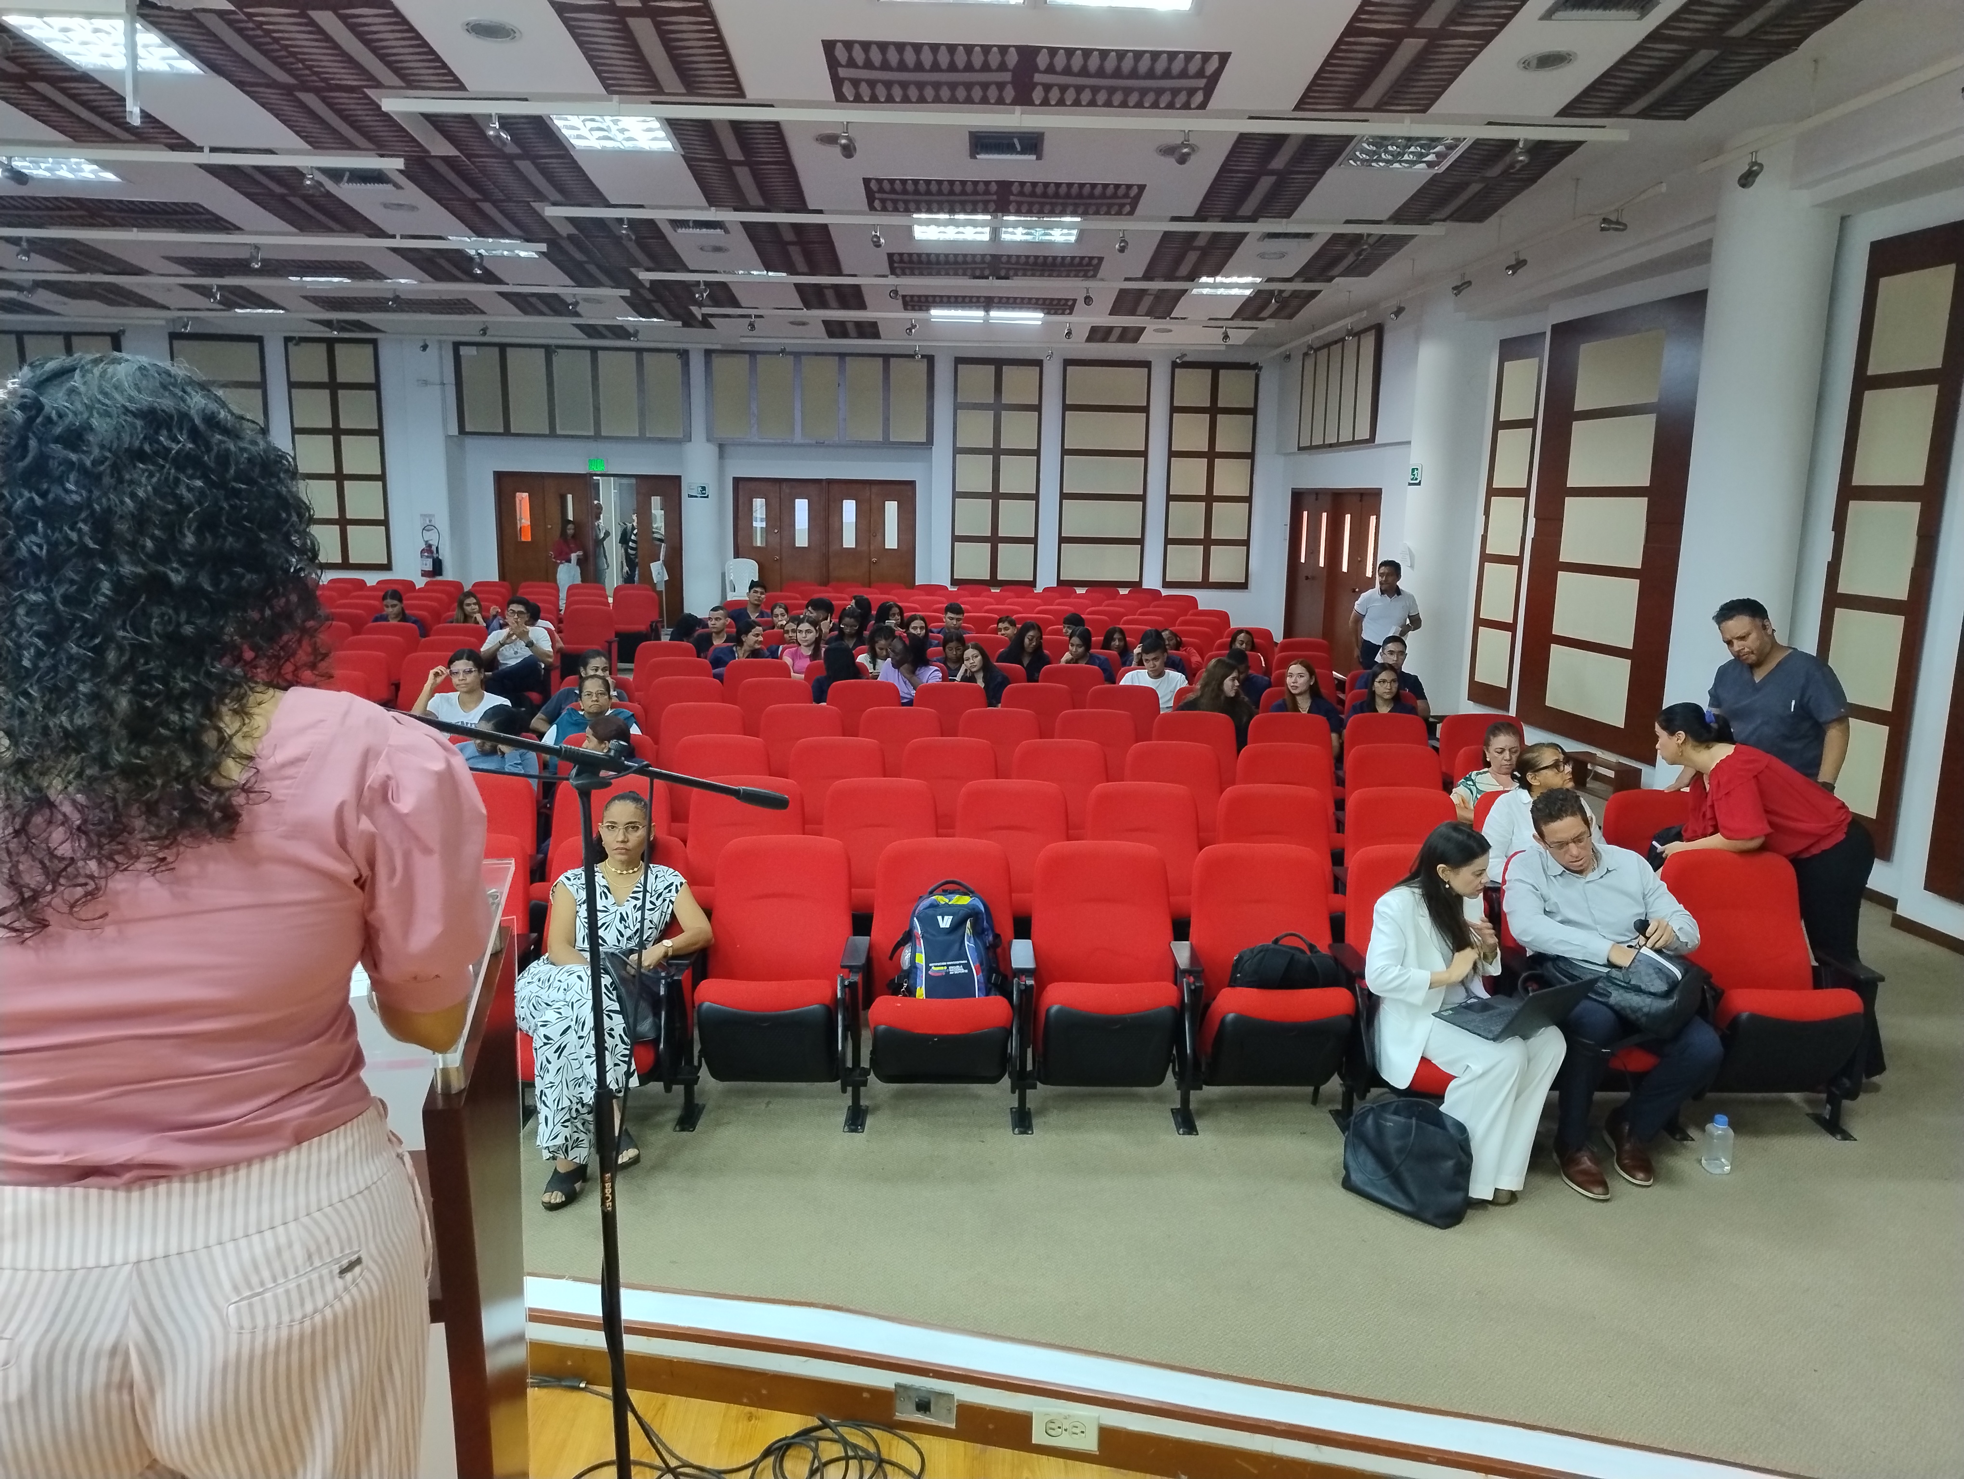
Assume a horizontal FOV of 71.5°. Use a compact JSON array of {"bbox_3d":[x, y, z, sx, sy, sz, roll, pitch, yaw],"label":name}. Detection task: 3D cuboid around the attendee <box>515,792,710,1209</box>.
[{"bbox_3d":[-1.178,0.779,4.441,0.550,1.120,0.860,1,10,2],"label":"attendee"}]

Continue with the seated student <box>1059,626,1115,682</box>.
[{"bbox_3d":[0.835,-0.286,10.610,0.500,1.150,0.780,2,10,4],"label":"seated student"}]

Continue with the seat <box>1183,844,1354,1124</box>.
[{"bbox_3d":[0.964,0.836,4.691,0.580,0.865,0.610,1,11,-1],"label":"seat"}]

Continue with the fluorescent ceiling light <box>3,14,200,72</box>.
[{"bbox_3d":[-4.016,-3.185,6.269,0.610,0.070,0.610,1,4,-1],"label":"fluorescent ceiling light"}]

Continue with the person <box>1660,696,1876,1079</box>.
[{"bbox_3d":[2.973,0.567,5.225,0.830,1.386,0.480,5,11,20],"label":"person"}]

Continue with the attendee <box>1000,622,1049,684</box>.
[{"bbox_3d":[0.345,-0.307,10.617,0.480,1.170,0.780,0,10,-9],"label":"attendee"}]

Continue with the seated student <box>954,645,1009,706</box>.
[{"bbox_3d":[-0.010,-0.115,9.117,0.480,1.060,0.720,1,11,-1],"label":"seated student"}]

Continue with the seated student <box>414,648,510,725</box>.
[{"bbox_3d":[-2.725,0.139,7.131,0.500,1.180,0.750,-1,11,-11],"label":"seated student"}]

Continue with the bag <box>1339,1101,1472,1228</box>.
[{"bbox_3d":[1.319,1.277,4.215,0.370,0.320,0.160,10,14,42],"label":"bag"}]

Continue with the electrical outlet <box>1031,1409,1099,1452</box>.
[{"bbox_3d":[0.148,1.214,2.398,0.117,0.073,0.012,3,11,10],"label":"electrical outlet"}]

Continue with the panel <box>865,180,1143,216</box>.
[{"bbox_3d":[0.146,-3.636,9.166,1.840,0.050,0.670,1,4,-1],"label":"panel"}]

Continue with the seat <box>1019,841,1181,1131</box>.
[{"bbox_3d":[0.414,0.828,4.584,0.570,0.888,0.620,1,10,-2],"label":"seat"}]

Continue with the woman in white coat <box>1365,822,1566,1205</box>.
[{"bbox_3d":[1.454,0.810,4.245,0.490,1.090,0.720,-6,13,-33],"label":"woman in white coat"}]

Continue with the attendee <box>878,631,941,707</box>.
[{"bbox_3d":[-0.504,-0.139,9.118,0.470,1.100,0.720,2,11,6],"label":"attendee"}]

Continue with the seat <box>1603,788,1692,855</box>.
[{"bbox_3d":[2.873,0.736,5.656,0.560,0.950,0.600,1,10,0],"label":"seat"}]

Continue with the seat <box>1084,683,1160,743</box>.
[{"bbox_3d":[0.959,0.131,8.807,0.575,0.900,0.640,1,10,-1],"label":"seat"}]

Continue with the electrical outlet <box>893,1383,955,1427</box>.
[{"bbox_3d":[-0.101,1.193,2.442,0.114,0.072,0.012,3,11,10],"label":"electrical outlet"}]

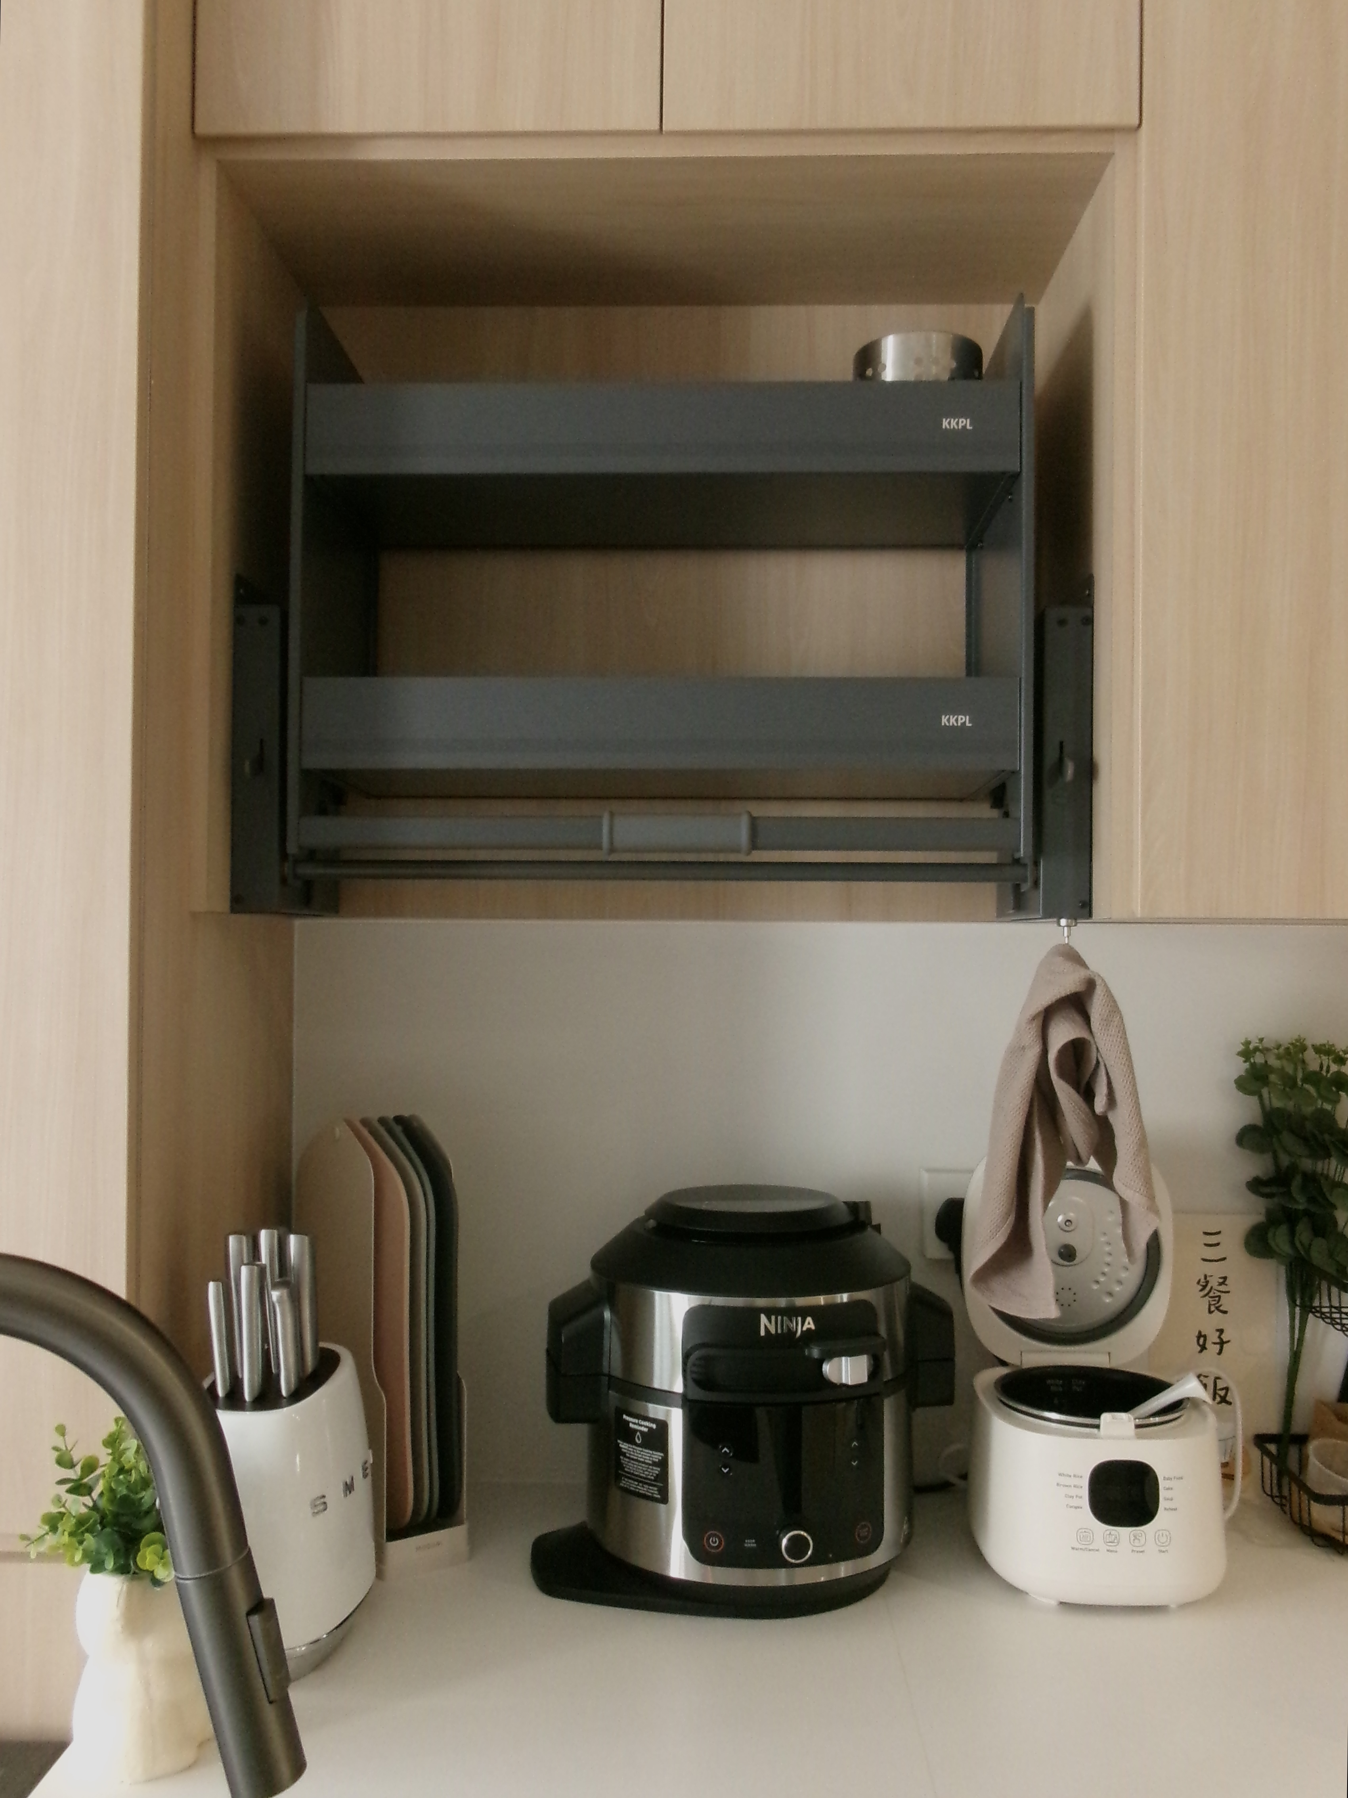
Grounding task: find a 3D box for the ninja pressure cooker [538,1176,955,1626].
[{"bbox_3d":[0.071,0.449,1.358,0.392,0.338,0.345,1,-1,-8],"label":"ninja pressure cooker"}]

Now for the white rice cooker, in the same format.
[{"bbox_3d":[0.398,0.444,1.390,0.238,0.354,0.250,0,-1,0],"label":"white rice cooker"}]

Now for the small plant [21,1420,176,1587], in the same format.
[{"bbox_3d":[-0.405,0.432,1.044,0.122,0.120,0.115,0,-1,2],"label":"small plant"}]

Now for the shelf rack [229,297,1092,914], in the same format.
[{"bbox_3d":[-0.010,-0.252,1.383,0.764,0.537,0.280,0,-1,2],"label":"shelf rack"}]

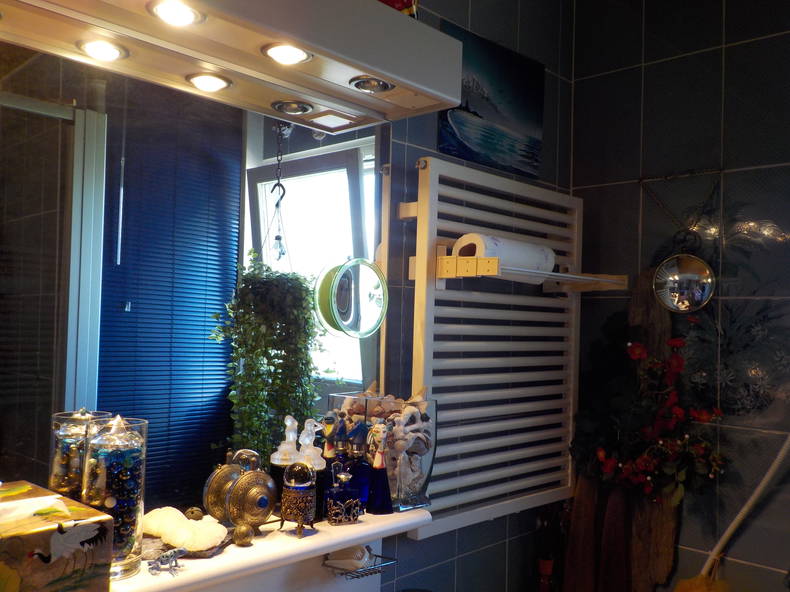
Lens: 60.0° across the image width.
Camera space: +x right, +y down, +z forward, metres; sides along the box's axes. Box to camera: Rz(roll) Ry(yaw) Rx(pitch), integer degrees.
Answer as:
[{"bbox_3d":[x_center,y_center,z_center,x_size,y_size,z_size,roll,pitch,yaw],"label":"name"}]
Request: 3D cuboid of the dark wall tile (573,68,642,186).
[{"bbox_3d":[0.565,-0.445,1.833,0.200,0.300,0.010,0,-2,44],"label":"dark wall tile"}]

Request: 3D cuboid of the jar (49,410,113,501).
[{"bbox_3d":[-0.453,0.261,0.985,0.077,0.196,0.077,0,-2,45],"label":"jar"}]

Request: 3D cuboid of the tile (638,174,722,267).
[{"bbox_3d":[0.701,-0.143,1.685,0.200,0.300,0.010,0,-2,45],"label":"tile"}]

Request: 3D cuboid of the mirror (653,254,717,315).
[{"bbox_3d":[0.691,-0.030,1.633,0.147,0.146,0.040,0,-2,45],"label":"mirror"}]

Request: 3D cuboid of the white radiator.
[{"bbox_3d":[0.242,0.115,1.578,0.075,0.760,0.600,0,-2,44],"label":"white radiator"}]

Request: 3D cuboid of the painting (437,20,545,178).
[{"bbox_3d":[0.234,-0.452,1.625,0.020,0.293,0.400,0,-2,45],"label":"painting"}]

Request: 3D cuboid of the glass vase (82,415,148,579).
[{"bbox_3d":[-0.379,0.268,0.927,0.076,0.200,0.076,0,-2,45],"label":"glass vase"}]

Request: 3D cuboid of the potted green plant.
[{"bbox_3d":[-0.443,0.228,2.378,0.350,0.710,0.320,2,-2,-10],"label":"potted green plant"}]

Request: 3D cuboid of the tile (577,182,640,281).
[{"bbox_3d":[0.558,-0.143,1.825,0.200,0.300,0.010,0,-2,45],"label":"tile"}]

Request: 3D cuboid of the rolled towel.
[{"bbox_3d":[0.234,-0.075,1.431,0.090,0.090,0.250,0,-2,44],"label":"rolled towel"}]

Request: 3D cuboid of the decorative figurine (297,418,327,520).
[{"bbox_3d":[-0.141,0.293,1.170,0.045,0.160,0.045,1,-2,22],"label":"decorative figurine"}]

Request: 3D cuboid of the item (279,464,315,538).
[{"bbox_3d":[-0.148,0.317,1.077,0.055,0.107,0.055,1,-1,0],"label":"item"}]

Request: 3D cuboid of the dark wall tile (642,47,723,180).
[{"bbox_3d":[0.708,-0.444,1.693,0.200,0.300,0.010,0,-2,44],"label":"dark wall tile"}]

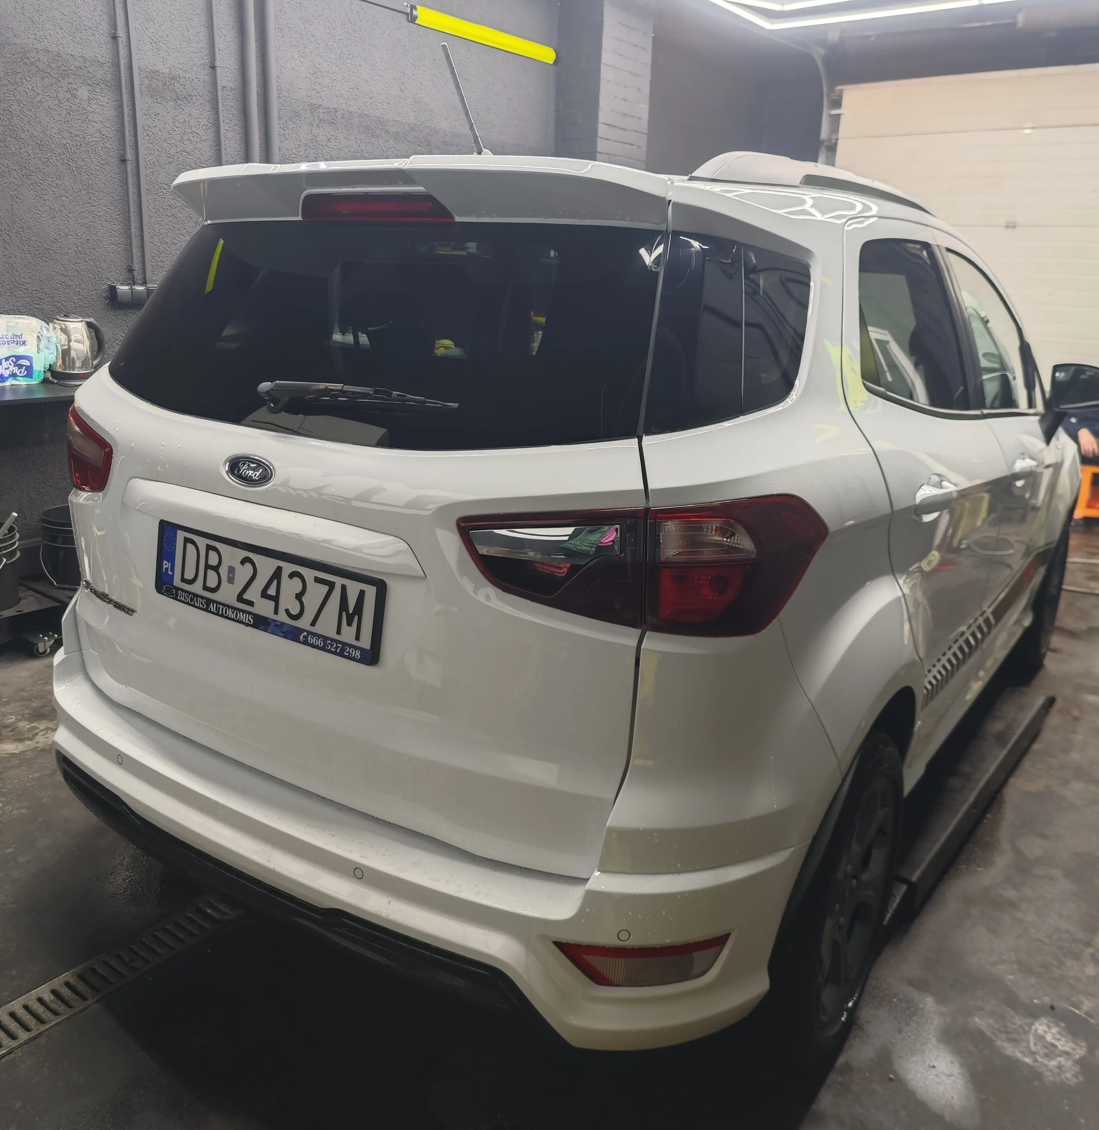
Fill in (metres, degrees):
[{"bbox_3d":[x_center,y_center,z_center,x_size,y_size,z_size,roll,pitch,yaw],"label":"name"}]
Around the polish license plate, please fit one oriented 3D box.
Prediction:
[{"bbox_3d":[-0.466,0.036,1.570,0.530,0.131,0.020,13,10,32],"label":"polish license plate"}]

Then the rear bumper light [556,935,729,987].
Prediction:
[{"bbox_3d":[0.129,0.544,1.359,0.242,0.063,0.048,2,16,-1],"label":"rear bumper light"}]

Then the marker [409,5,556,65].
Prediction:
[{"bbox_3d":[-0.320,-2.764,5.098,0.085,0.085,1.080,15,20,39],"label":"marker"}]

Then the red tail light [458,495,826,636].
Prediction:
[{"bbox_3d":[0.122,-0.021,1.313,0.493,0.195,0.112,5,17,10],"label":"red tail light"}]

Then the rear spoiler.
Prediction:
[{"bbox_3d":[-0.252,-0.643,1.669,1.100,0.130,0.200,13,19,32],"label":"rear spoiler"}]

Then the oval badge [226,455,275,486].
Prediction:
[{"bbox_3d":[-0.465,-0.146,1.507,0.115,0.049,0.012,13,7,32],"label":"oval badge"}]

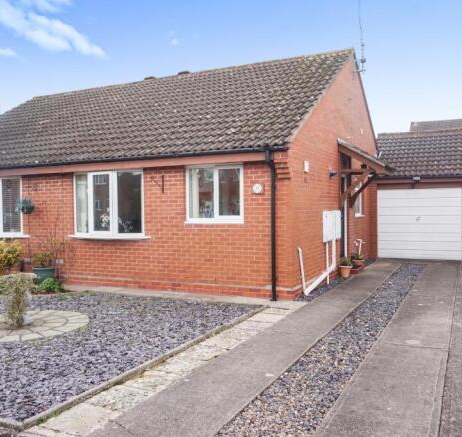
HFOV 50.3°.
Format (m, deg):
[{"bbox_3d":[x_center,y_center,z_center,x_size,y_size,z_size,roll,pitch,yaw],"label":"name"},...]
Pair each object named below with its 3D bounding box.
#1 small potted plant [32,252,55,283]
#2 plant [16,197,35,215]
[{"bbox_3d":[-3.815,1.013,10.008,0.470,0.690,0.450,0,1,25],"label":"small potted plant"},{"bbox_3d":[-4.269,-0.270,10.216,0.390,0.370,0.370,0,1,25],"label":"plant"}]

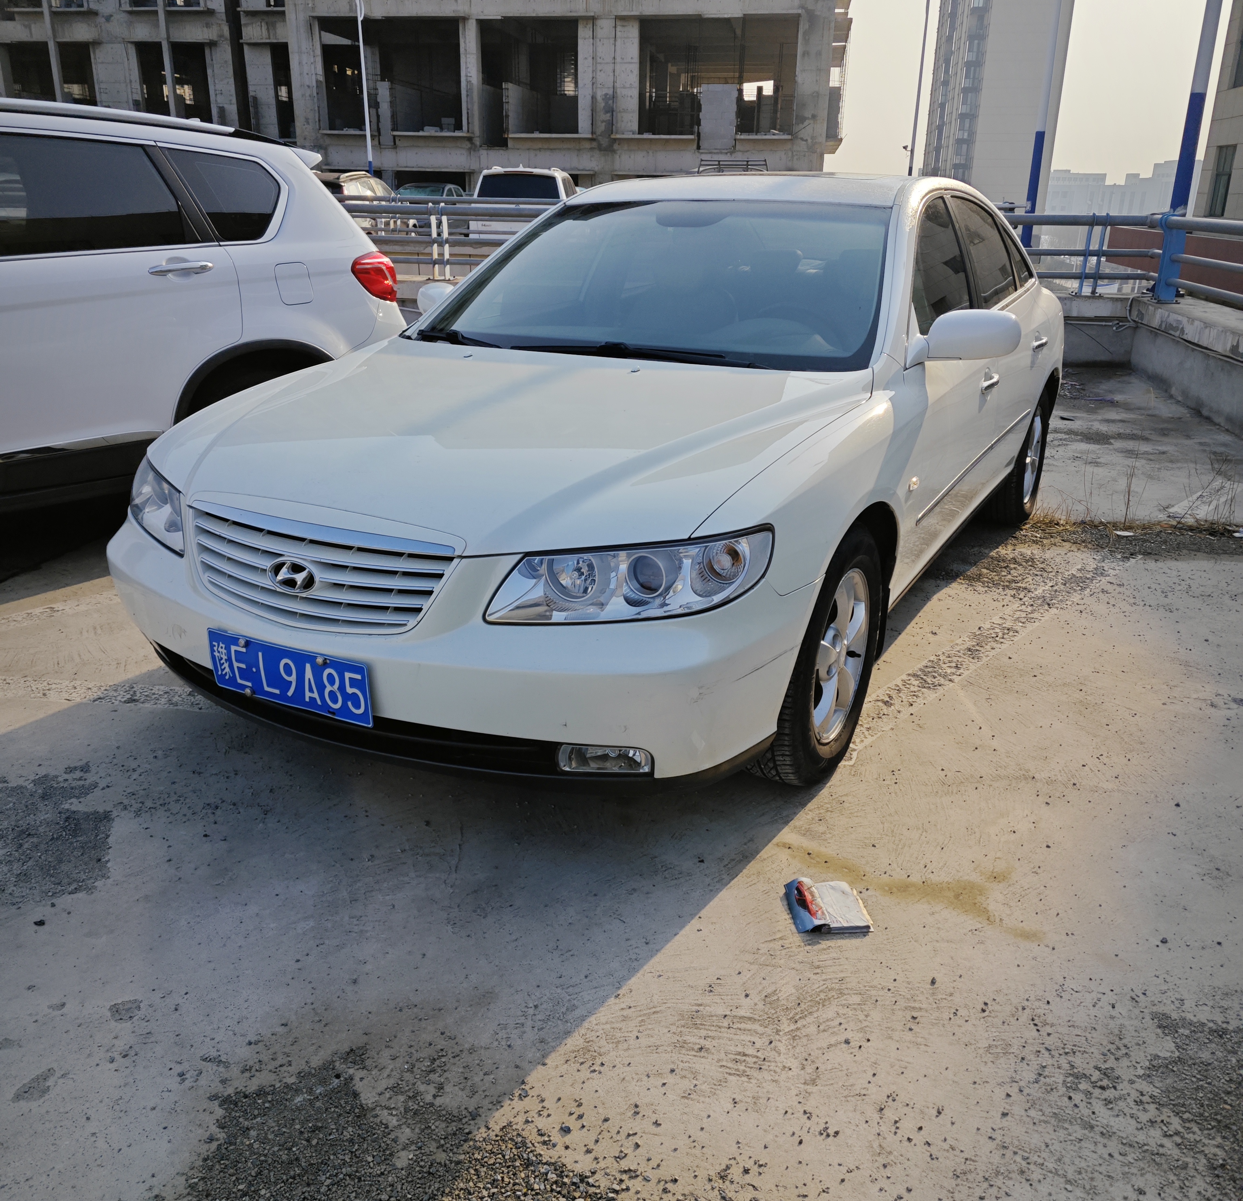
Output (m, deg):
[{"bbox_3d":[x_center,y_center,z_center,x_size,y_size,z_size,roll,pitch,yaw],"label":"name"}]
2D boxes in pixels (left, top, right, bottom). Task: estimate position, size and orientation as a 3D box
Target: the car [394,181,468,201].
[{"bbox_3d":[-5.503,-10.979,31.444,1.780,1.490,4.550,1,20,2],"label":"car"}]

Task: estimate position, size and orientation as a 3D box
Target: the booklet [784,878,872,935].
[{"bbox_3d":[0.433,0.639,2.319,0.155,0.028,0.160,-1,20,-3],"label":"booklet"}]

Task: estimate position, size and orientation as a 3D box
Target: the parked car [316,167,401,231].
[{"bbox_3d":[-5.616,-7.482,21.672,1.820,1.690,4.500,2,20,3],"label":"parked car"}]

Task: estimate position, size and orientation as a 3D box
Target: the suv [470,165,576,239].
[{"bbox_3d":[-1.802,-7.779,22.505,1.800,1.770,4.600,2,20,2],"label":"suv"}]

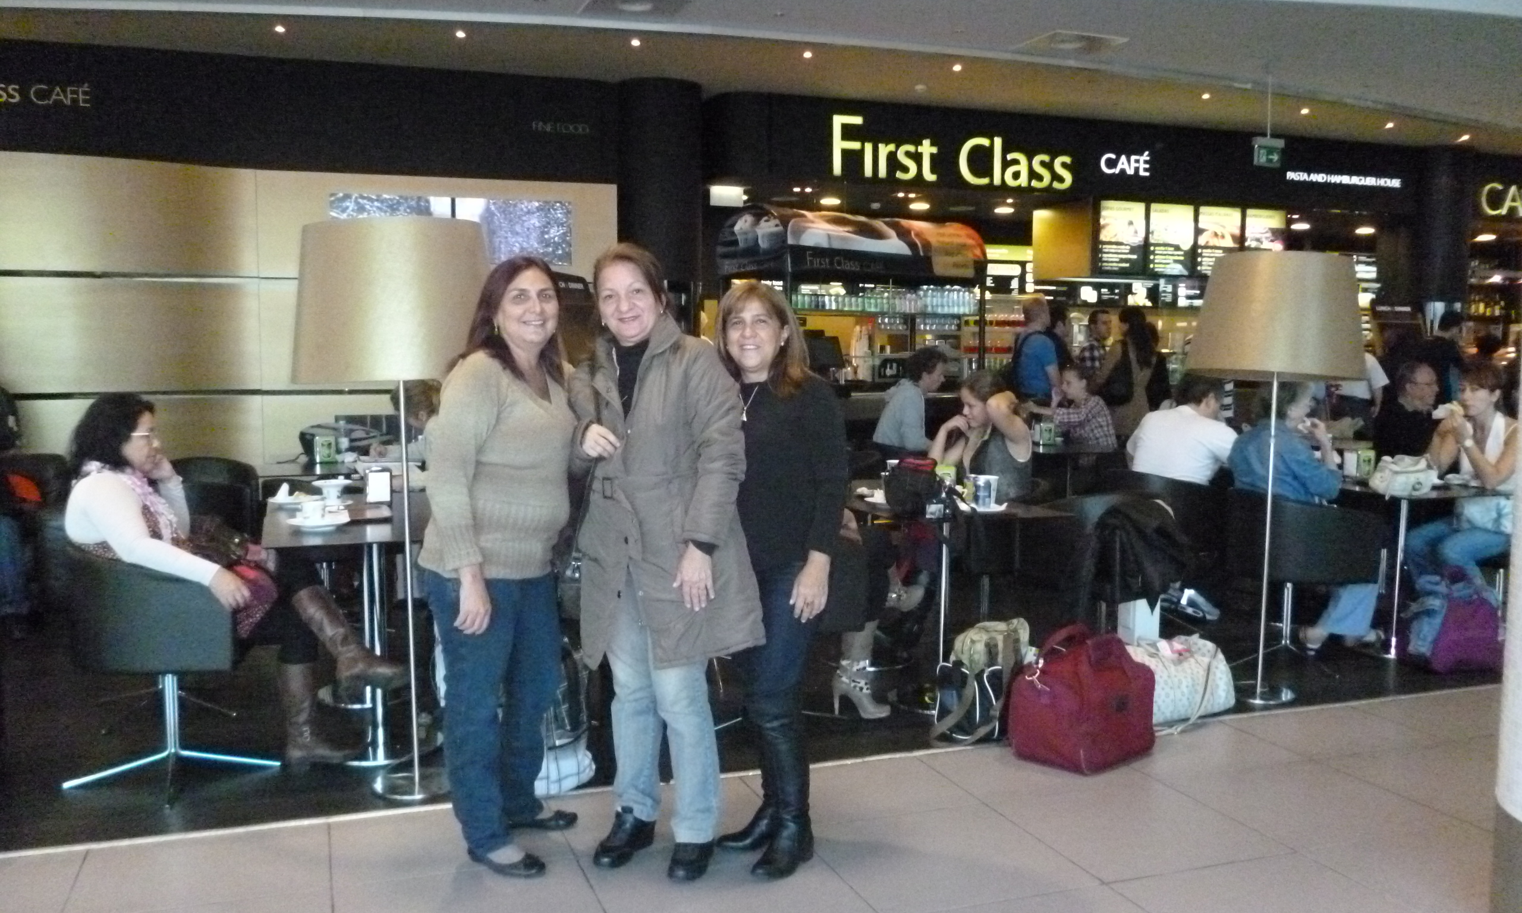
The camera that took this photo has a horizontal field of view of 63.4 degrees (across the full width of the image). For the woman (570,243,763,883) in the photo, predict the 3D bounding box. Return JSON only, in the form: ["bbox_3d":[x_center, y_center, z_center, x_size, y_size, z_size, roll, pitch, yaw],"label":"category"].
[{"bbox_3d":[-0.242,0.249,3.189,0.510,1.610,0.380,1,5,11],"label":"woman"}]

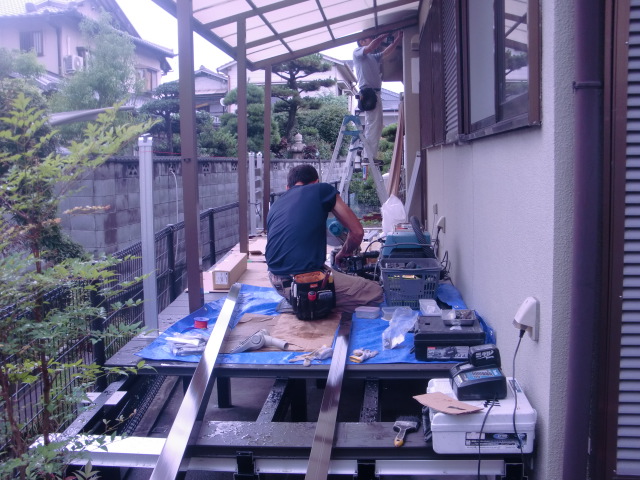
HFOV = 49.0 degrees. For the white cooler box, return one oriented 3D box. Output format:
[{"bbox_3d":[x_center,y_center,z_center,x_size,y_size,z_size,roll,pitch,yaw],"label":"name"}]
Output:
[{"bbox_3d":[0.507,0.562,2.307,0.325,0.137,0.350,0,7,3],"label":"white cooler box"}]

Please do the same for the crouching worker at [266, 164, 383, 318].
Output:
[{"bbox_3d":[0.038,-0.004,4.245,0.640,0.830,0.660,1,7,18],"label":"crouching worker"}]

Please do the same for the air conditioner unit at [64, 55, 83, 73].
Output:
[{"bbox_3d":[-8.928,-6.413,25.500,0.300,0.550,0.780,1,7,12],"label":"air conditioner unit"}]

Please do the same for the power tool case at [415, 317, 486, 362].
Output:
[{"bbox_3d":[0.586,0.457,3.263,0.312,0.125,0.310,0,7,3],"label":"power tool case"}]

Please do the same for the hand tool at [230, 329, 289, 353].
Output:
[{"bbox_3d":[-0.280,0.476,3.379,0.270,0.085,0.150,-3,7,-14],"label":"hand tool"}]

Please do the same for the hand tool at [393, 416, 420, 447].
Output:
[{"bbox_3d":[0.274,0.617,2.294,0.085,0.035,0.210,1,7,16],"label":"hand tool"}]

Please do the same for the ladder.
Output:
[{"bbox_3d":[0.509,-0.792,9.401,1.150,1.750,0.600,3,8,30],"label":"ladder"}]

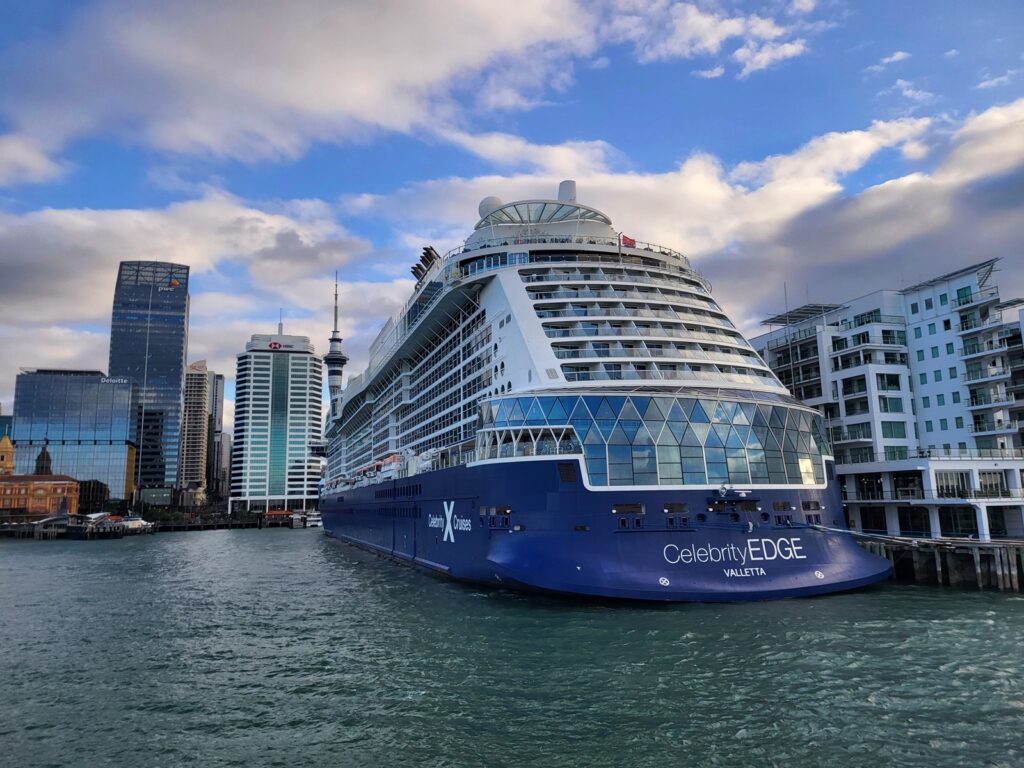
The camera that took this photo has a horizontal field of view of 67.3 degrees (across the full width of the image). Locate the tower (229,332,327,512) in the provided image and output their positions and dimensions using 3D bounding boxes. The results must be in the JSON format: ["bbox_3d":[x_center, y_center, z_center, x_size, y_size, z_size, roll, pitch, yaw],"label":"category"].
[{"bbox_3d":[-140.570,25.110,463.060,51.000,107.000,34.000,2,-9,-18],"label":"tower"}]

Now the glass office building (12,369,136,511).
[{"bbox_3d":[-239.550,34.280,424.160,54.500,80.500,29.000,2,-9,-18],"label":"glass office building"}]

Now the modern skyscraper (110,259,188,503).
[{"bbox_3d":[-246.670,3.980,522.500,45.500,171.000,32.000,2,-9,-18],"label":"modern skyscraper"}]

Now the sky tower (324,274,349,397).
[{"bbox_3d":[-258.870,-8.900,1128.020,36.500,328.000,36.500,2,-9,-18],"label":"sky tower"}]

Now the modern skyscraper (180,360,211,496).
[{"bbox_3d":[-243.620,40.780,586.660,19.500,114.000,26.000,2,-9,-18],"label":"modern skyscraper"}]

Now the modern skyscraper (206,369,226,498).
[{"bbox_3d":[-328.680,59.700,846.400,20.000,140.000,26.000,2,-9,-18],"label":"modern skyscraper"}]

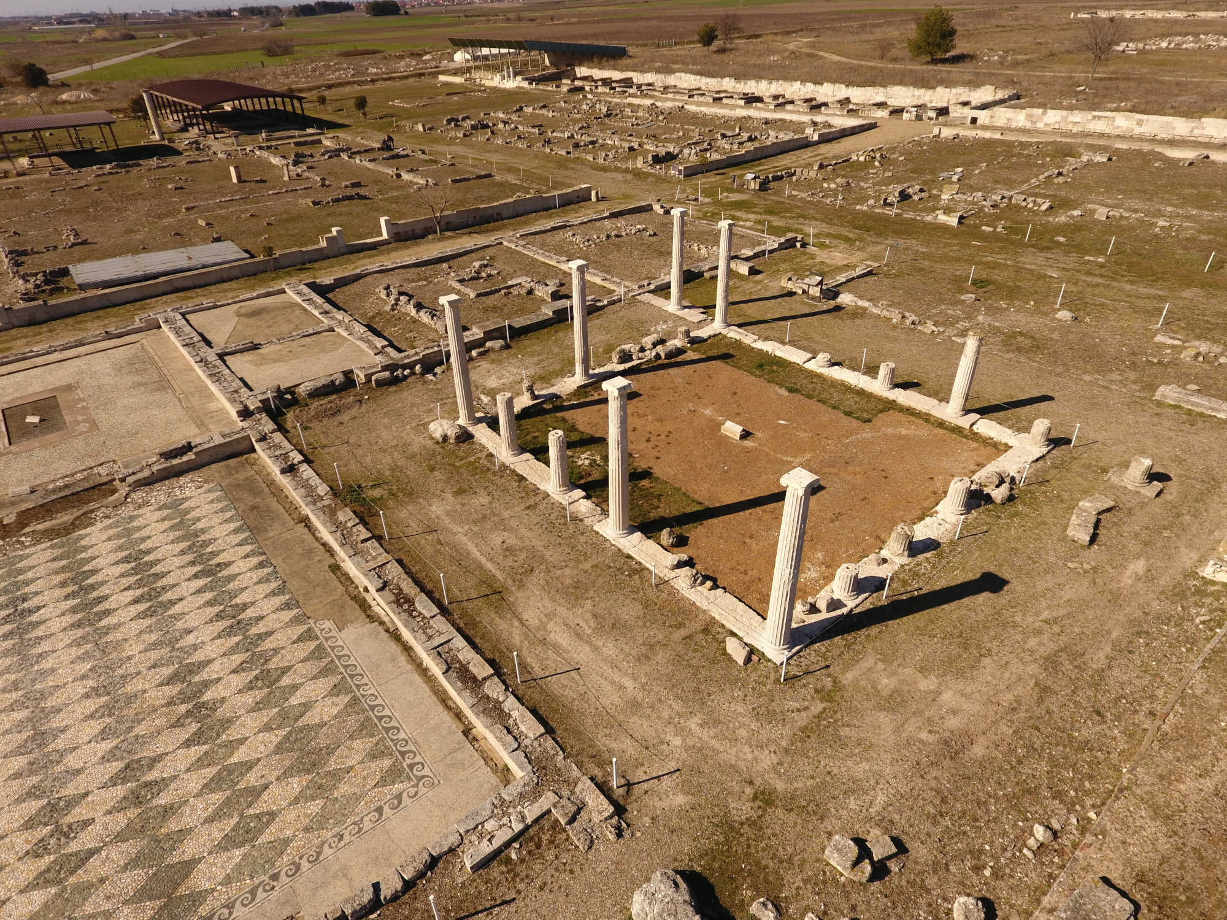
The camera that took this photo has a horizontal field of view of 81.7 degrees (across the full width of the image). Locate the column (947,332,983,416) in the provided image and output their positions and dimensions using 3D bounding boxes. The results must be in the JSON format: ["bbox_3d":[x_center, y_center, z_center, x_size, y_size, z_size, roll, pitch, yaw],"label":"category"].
[{"bbox_3d":[11.636,-2.788,23.340,0.580,2.820,0.580,-25,40,-32],"label":"column"}]

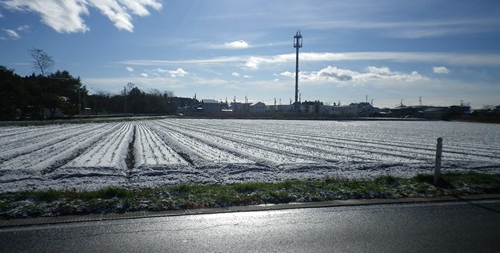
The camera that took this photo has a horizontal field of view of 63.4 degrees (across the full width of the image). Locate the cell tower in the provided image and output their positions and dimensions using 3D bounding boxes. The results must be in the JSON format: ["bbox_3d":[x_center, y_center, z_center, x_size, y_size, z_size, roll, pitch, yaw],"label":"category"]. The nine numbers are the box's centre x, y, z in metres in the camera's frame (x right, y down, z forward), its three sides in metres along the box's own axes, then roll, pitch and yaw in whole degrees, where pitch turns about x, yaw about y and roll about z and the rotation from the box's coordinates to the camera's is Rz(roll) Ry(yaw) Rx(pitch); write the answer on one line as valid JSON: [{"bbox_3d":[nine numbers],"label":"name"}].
[{"bbox_3d":[22.458,-25.253,190.000,4.000,39.701,4.000,1,2,0],"label":"cell tower"}]

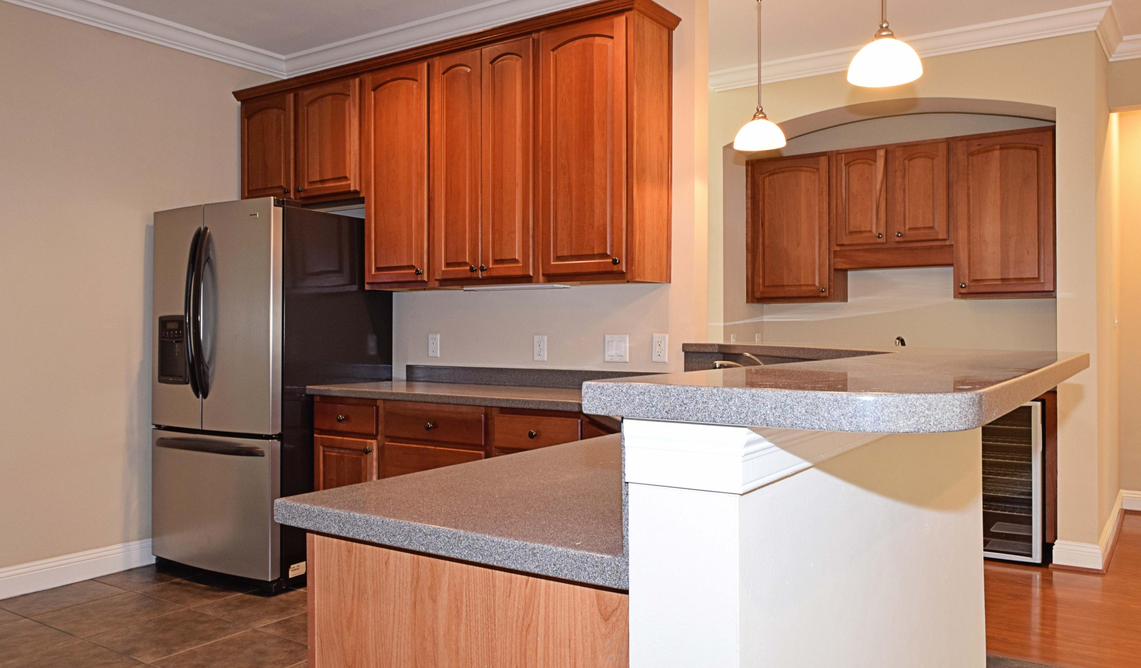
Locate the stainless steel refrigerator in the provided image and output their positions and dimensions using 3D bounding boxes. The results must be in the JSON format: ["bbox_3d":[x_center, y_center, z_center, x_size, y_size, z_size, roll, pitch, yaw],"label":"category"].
[{"bbox_3d":[-1.527,0.276,4.341,0.915,1.775,0.820,0,1,34],"label":"stainless steel refrigerator"}]

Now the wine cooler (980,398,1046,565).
[{"bbox_3d":[2.303,0.739,4.618,0.485,0.837,0.550,0,1,34],"label":"wine cooler"}]

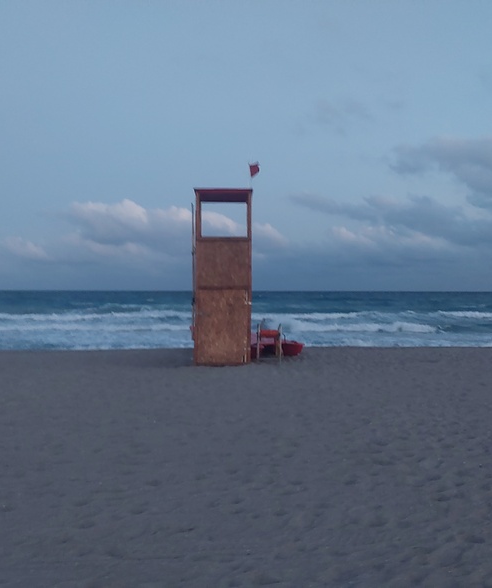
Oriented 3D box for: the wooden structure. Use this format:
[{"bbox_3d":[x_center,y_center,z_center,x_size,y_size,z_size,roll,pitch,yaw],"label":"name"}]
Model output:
[{"bbox_3d":[-0.520,-0.365,15.900,1.330,4.000,1.380,0,0,0],"label":"wooden structure"}]

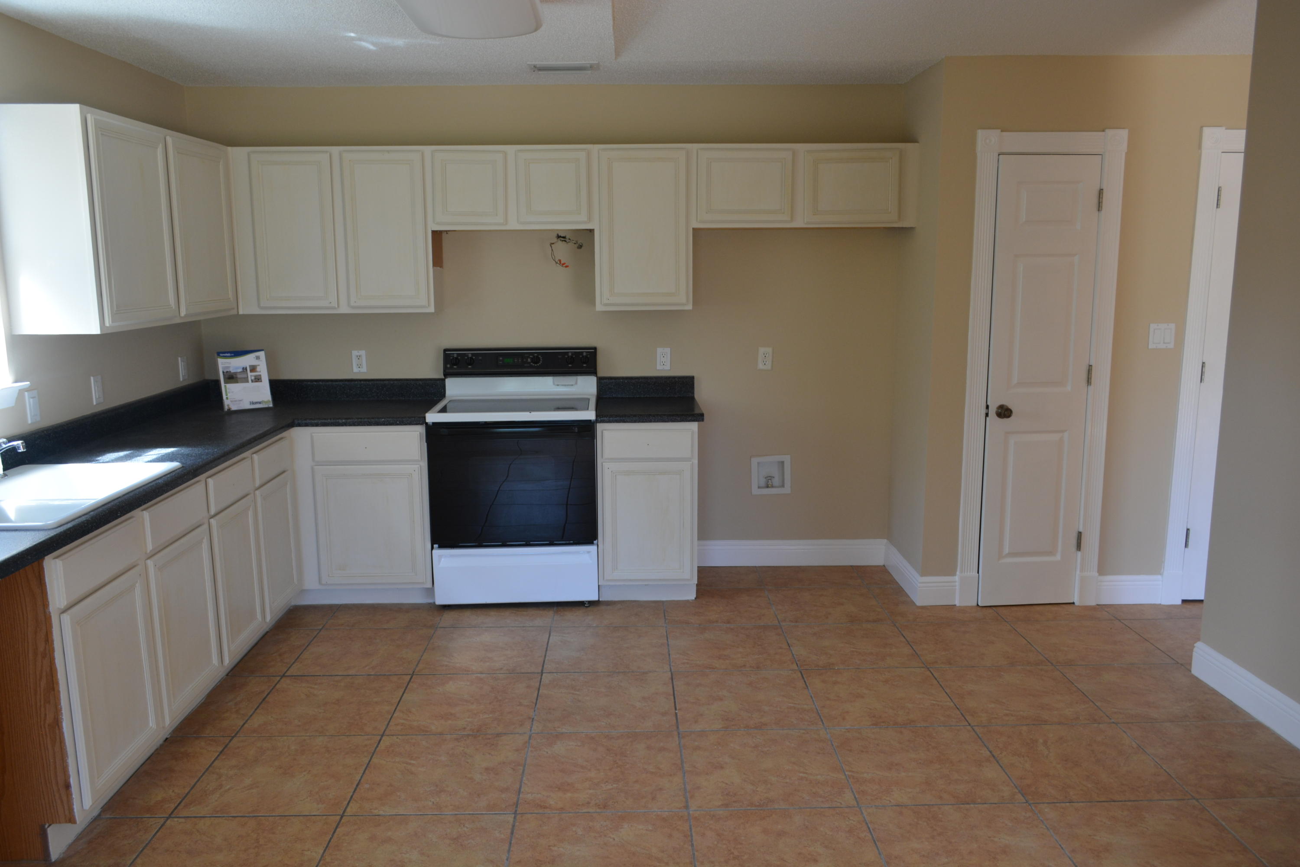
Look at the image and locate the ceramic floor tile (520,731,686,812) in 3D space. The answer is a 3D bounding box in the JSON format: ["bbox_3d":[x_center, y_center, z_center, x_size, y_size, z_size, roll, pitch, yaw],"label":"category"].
[{"bbox_3d":[-0.145,1.078,3.120,0.503,0.012,0.487,-1,10,-1],"label":"ceramic floor tile"}]

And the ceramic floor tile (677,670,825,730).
[{"bbox_3d":[0.346,0.981,3.584,0.500,0.015,0.500,-1,9,-1],"label":"ceramic floor tile"}]

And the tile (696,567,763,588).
[{"bbox_3d":[0.314,0.744,4.992,0.503,0.012,0.331,-1,10,-1],"label":"tile"}]

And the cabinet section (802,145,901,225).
[{"bbox_3d":[0.940,-1.175,4.693,0.445,0.330,0.310,0,10,-1],"label":"cabinet section"}]

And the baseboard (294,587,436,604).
[{"bbox_3d":[-1.353,0.763,4.642,0.669,0.095,0.016,-1,9,-1],"label":"baseboard"}]

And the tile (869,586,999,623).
[{"bbox_3d":[1.335,0.804,4.590,0.495,0.010,0.495,-1,9,-1],"label":"tile"}]

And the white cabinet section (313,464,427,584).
[{"bbox_3d":[-1.292,0.381,4.727,0.487,0.561,0.500,0,10,-1],"label":"white cabinet section"}]

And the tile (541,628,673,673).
[{"bbox_3d":[-0.166,0.905,4.080,0.497,0.012,0.497,-1,9,-1],"label":"tile"}]

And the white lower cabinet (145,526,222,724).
[{"bbox_3d":[-1.833,0.630,3.270,0.550,0.550,0.440,-1,9,-3],"label":"white lower cabinet"}]

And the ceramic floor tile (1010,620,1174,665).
[{"bbox_3d":[1.861,0.888,4.137,0.503,0.012,0.487,-1,10,-1],"label":"ceramic floor tile"}]

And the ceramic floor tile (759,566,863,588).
[{"bbox_3d":[0.820,0.742,5.044,0.497,0.012,0.400,-1,9,-1],"label":"ceramic floor tile"}]

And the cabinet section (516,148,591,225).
[{"bbox_3d":[-0.449,-1.165,4.660,0.334,0.331,0.310,0,10,-1],"label":"cabinet section"}]

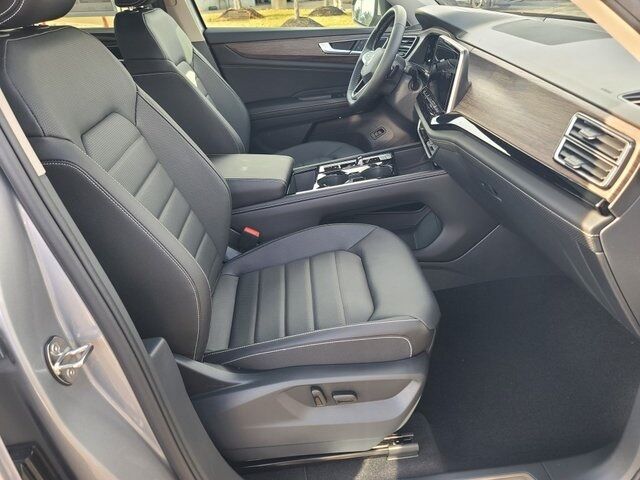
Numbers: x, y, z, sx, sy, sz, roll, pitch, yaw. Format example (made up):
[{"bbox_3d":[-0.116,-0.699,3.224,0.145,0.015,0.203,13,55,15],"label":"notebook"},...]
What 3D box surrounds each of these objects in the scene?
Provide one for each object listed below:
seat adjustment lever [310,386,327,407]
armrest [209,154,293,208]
[{"bbox_3d":[-0.003,0.358,1.062,0.024,0.049,0.019,-14,28,8],"label":"seat adjustment lever"},{"bbox_3d":[-0.255,-0.190,1.461,0.330,0.095,0.230,0,29,0],"label":"armrest"}]

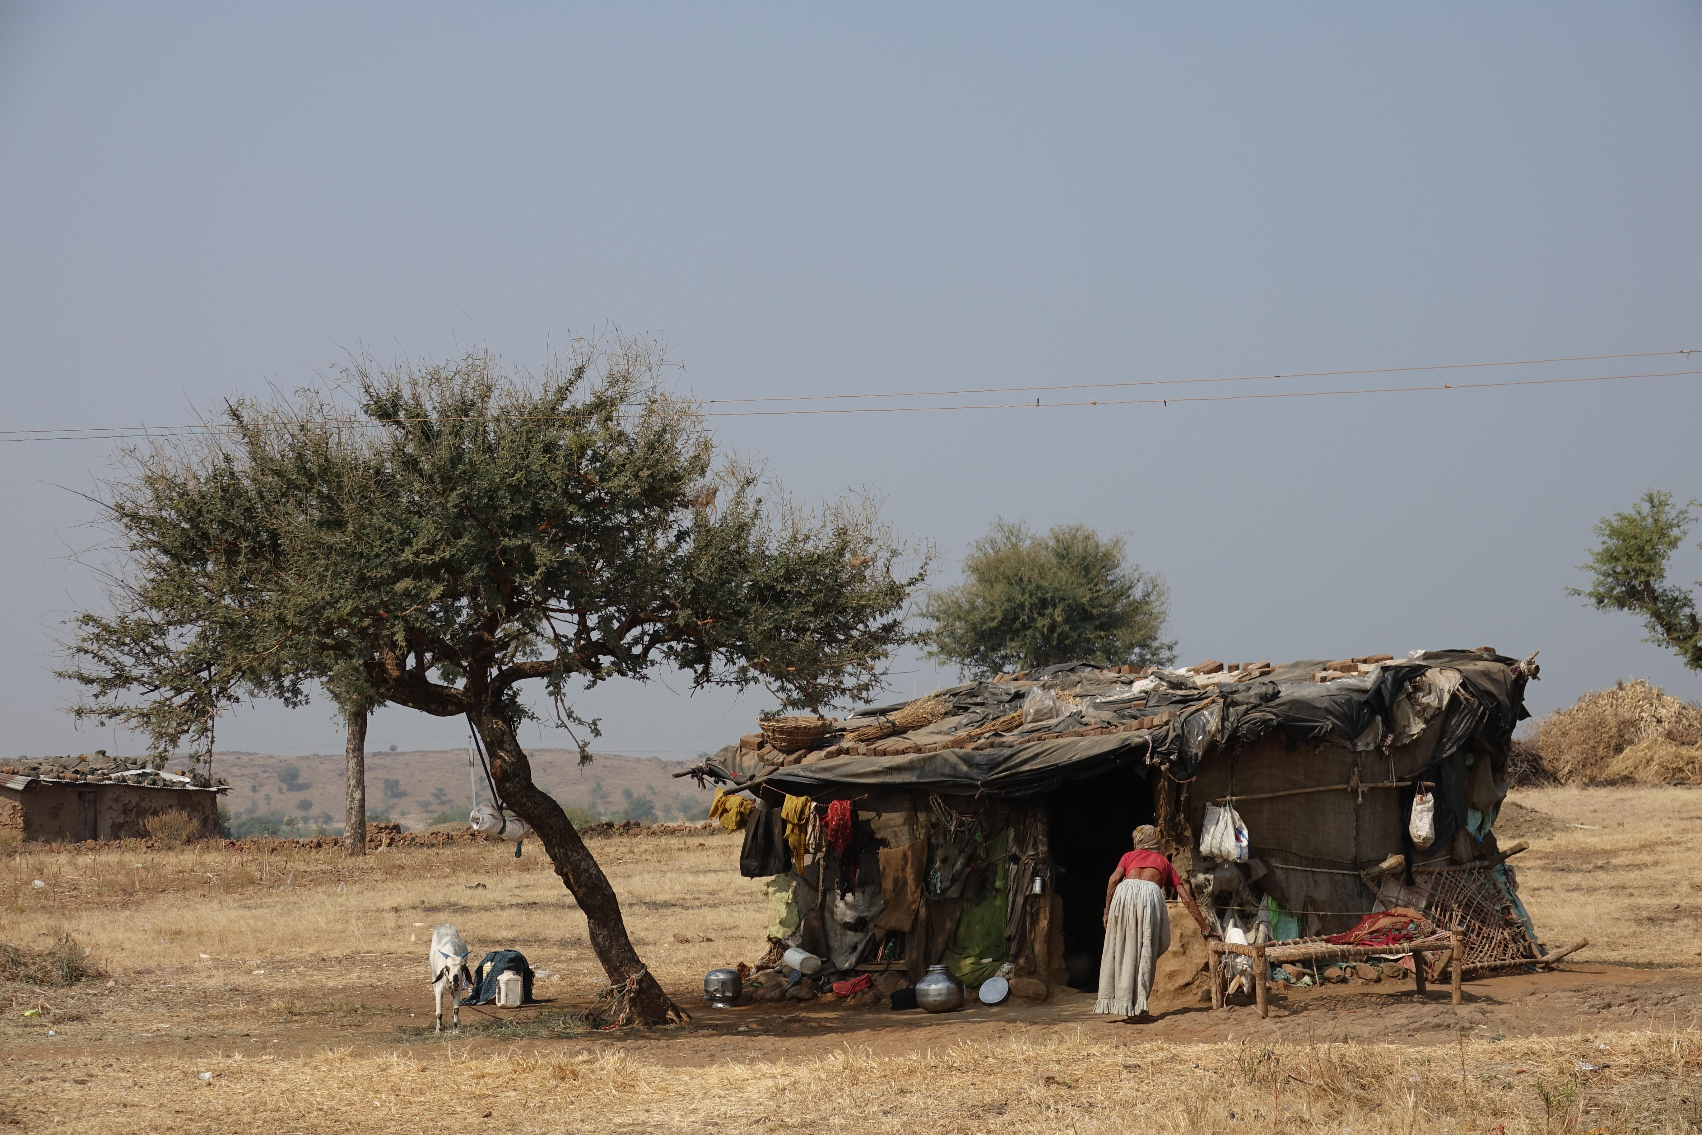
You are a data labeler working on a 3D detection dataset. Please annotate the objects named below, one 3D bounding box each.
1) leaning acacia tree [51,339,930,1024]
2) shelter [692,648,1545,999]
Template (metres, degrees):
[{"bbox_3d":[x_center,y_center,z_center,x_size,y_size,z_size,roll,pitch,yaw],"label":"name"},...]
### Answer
[{"bbox_3d":[-2.400,0.812,25.995,5.750,4.600,4.900,0,-3,0],"label":"leaning acacia tree"},{"bbox_3d":[2.200,1.968,29.636,4.500,2.600,4.700,-2,-4,33],"label":"shelter"}]

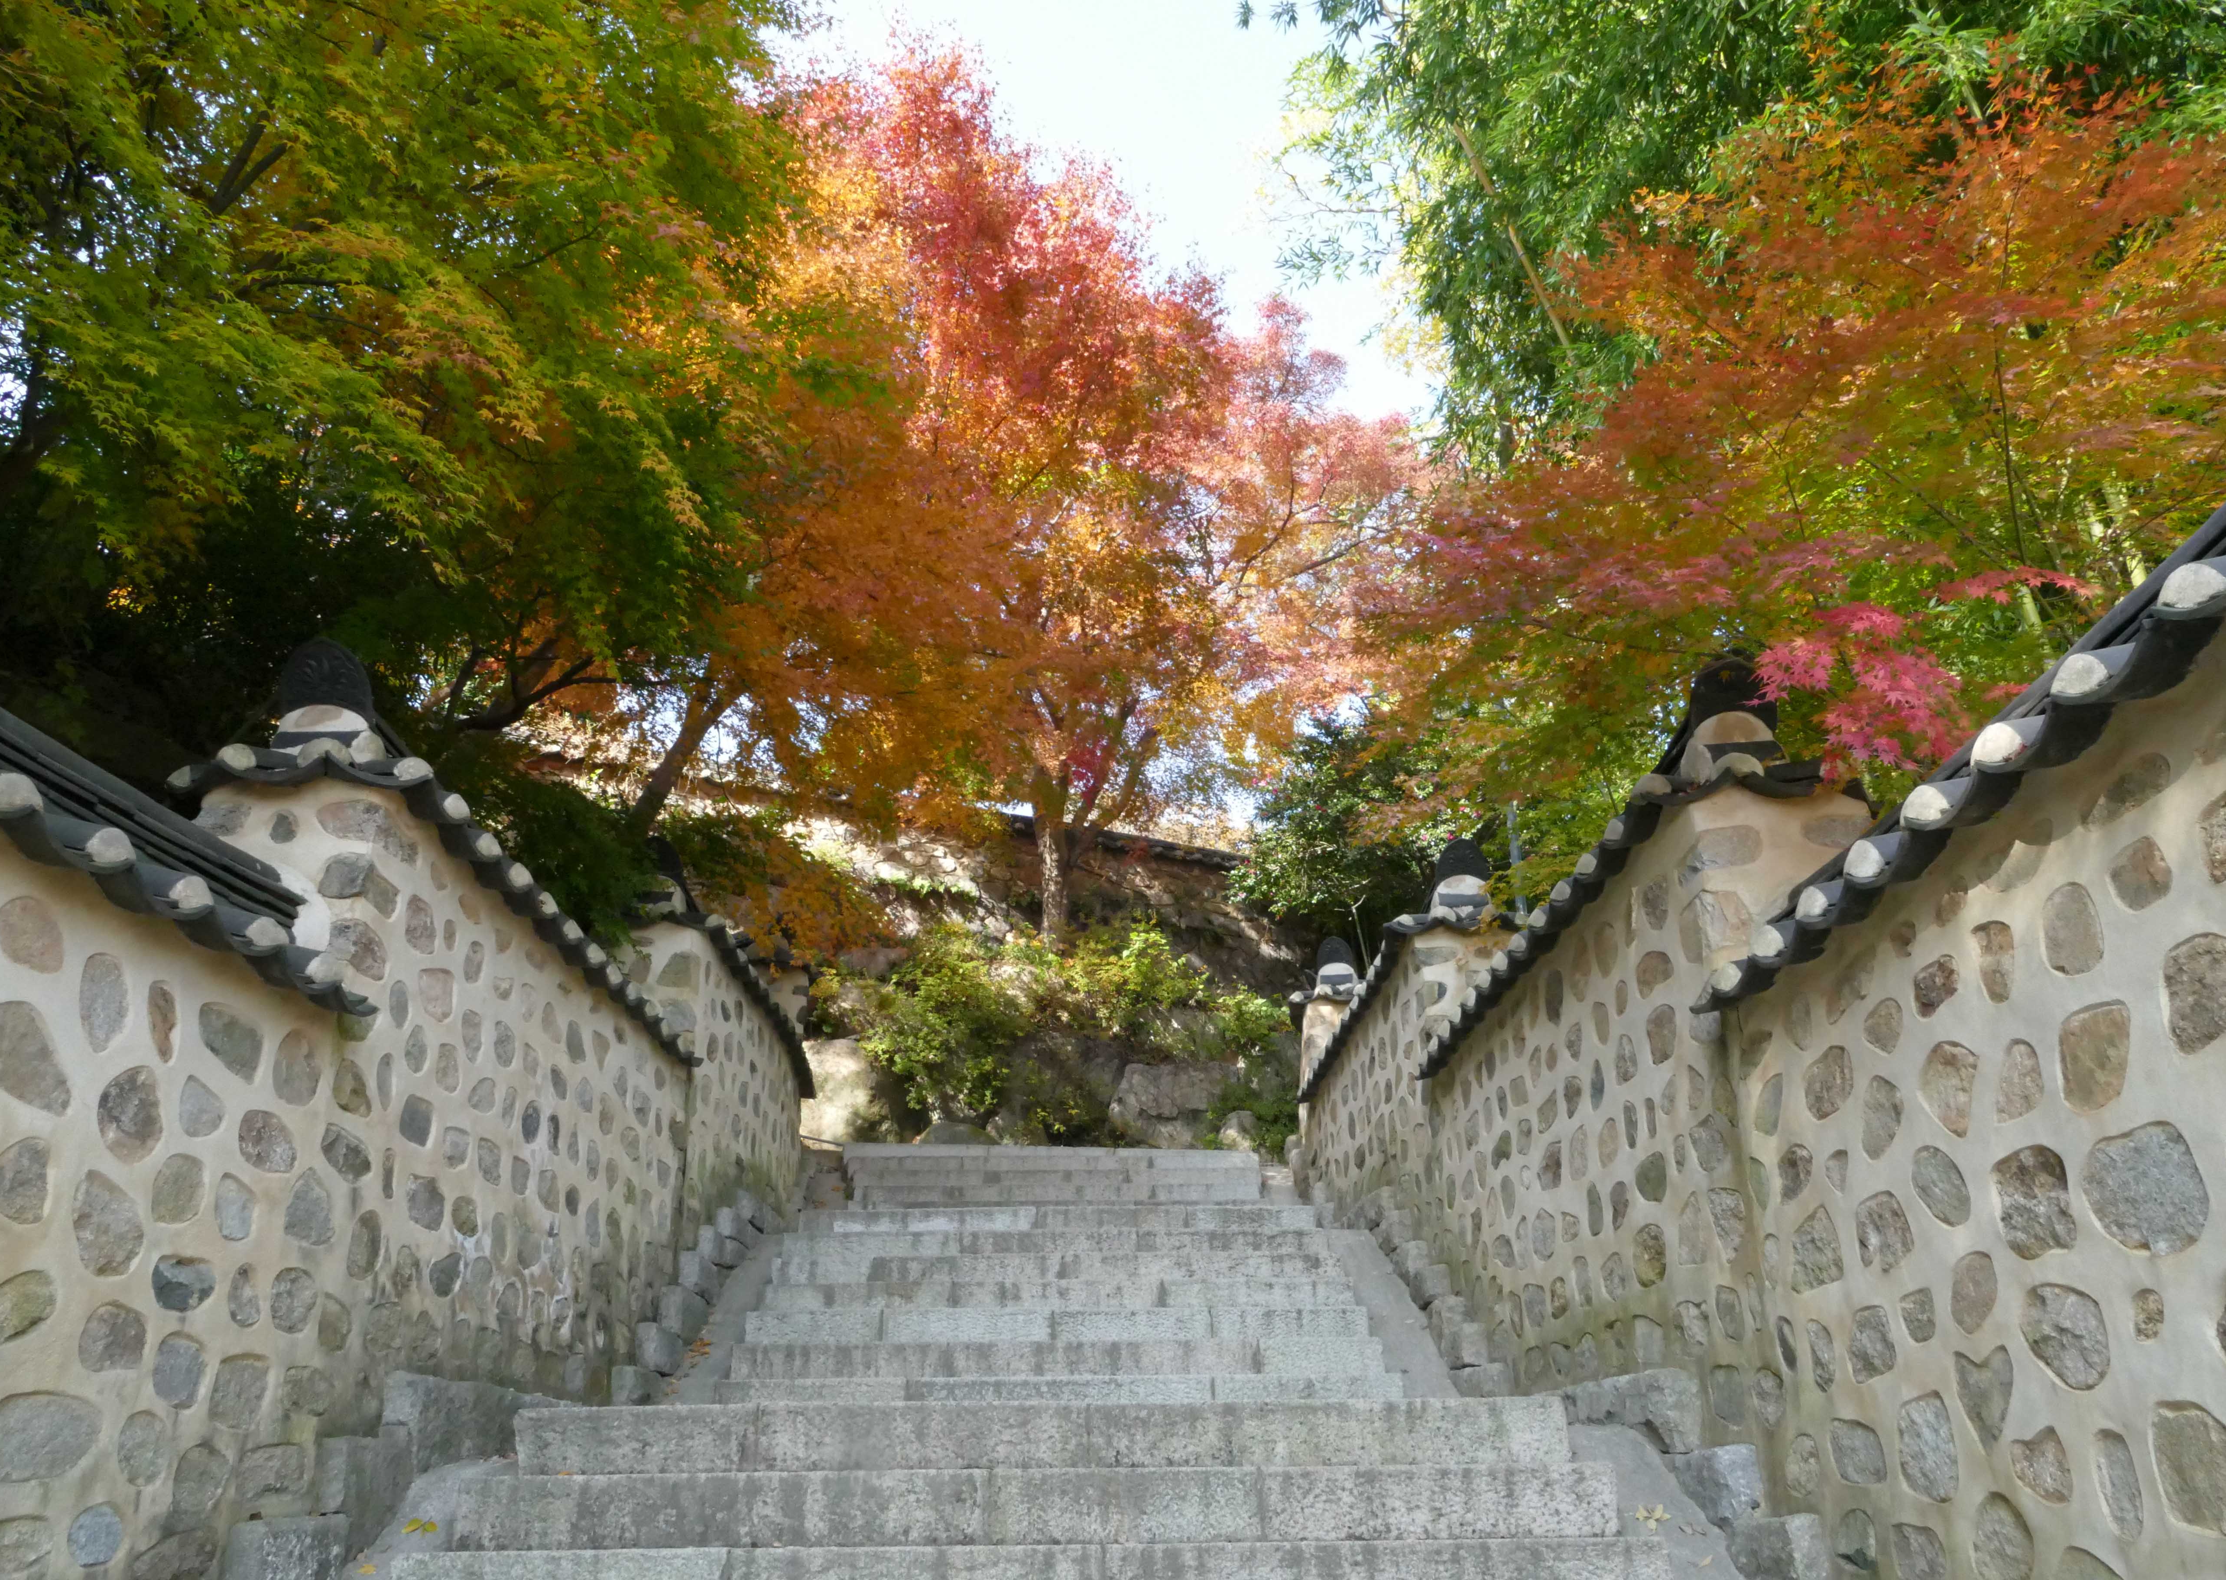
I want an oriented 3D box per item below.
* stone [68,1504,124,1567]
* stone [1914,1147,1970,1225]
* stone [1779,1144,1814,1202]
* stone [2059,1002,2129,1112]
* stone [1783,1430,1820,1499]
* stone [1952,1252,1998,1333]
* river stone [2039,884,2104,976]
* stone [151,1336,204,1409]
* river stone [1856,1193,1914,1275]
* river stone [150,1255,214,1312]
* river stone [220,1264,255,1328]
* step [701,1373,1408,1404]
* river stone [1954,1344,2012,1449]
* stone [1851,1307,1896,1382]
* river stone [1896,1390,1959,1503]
[{"bbox_3d":[-1.860,1.346,2.966,0.079,0.105,0.197,0,-23,-1],"label":"stone"},{"bbox_3d":[1.576,0.738,3.063,0.101,0.156,0.188,-1,-21,0],"label":"stone"},{"bbox_3d":[1.610,0.894,3.838,0.076,0.115,0.216,0,-23,0],"label":"stone"},{"bbox_3d":[1.574,0.415,2.574,0.104,0.161,0.222,-1,-21,0],"label":"stone"},{"bbox_3d":[1.578,1.517,3.702,0.090,0.124,0.208,-1,-21,0],"label":"stone"},{"bbox_3d":[1.550,0.884,2.901,0.091,0.138,0.142,-1,-22,0],"label":"stone"},{"bbox_3d":[1.607,0.232,2.727,0.079,0.157,0.171,0,-23,0],"label":"river stone"},{"bbox_3d":[-1.892,1.161,3.284,0.090,0.138,0.200,-1,-21,0],"label":"stone"},{"bbox_3d":[1.568,0.874,3.240,0.123,0.156,0.231,-1,-22,0],"label":"river stone"},{"bbox_3d":[-1.989,1.047,3.495,0.075,0.108,0.227,-1,-23,3],"label":"river stone"},{"bbox_3d":[-1.974,1.143,3.709,0.068,0.133,0.150,-1,-23,3],"label":"river stone"},{"bbox_3d":[-0.203,2.365,6.389,2.680,0.145,0.330,-1,-21,0],"label":"step"},{"bbox_3d":[1.563,1.058,2.875,0.112,0.173,0.171,-1,-22,0],"label":"river stone"},{"bbox_3d":[1.562,1.108,3.296,0.106,0.148,0.180,-1,-22,0],"label":"stone"},{"bbox_3d":[1.615,1.261,3.161,0.125,0.194,0.268,0,-23,-1],"label":"river stone"}]

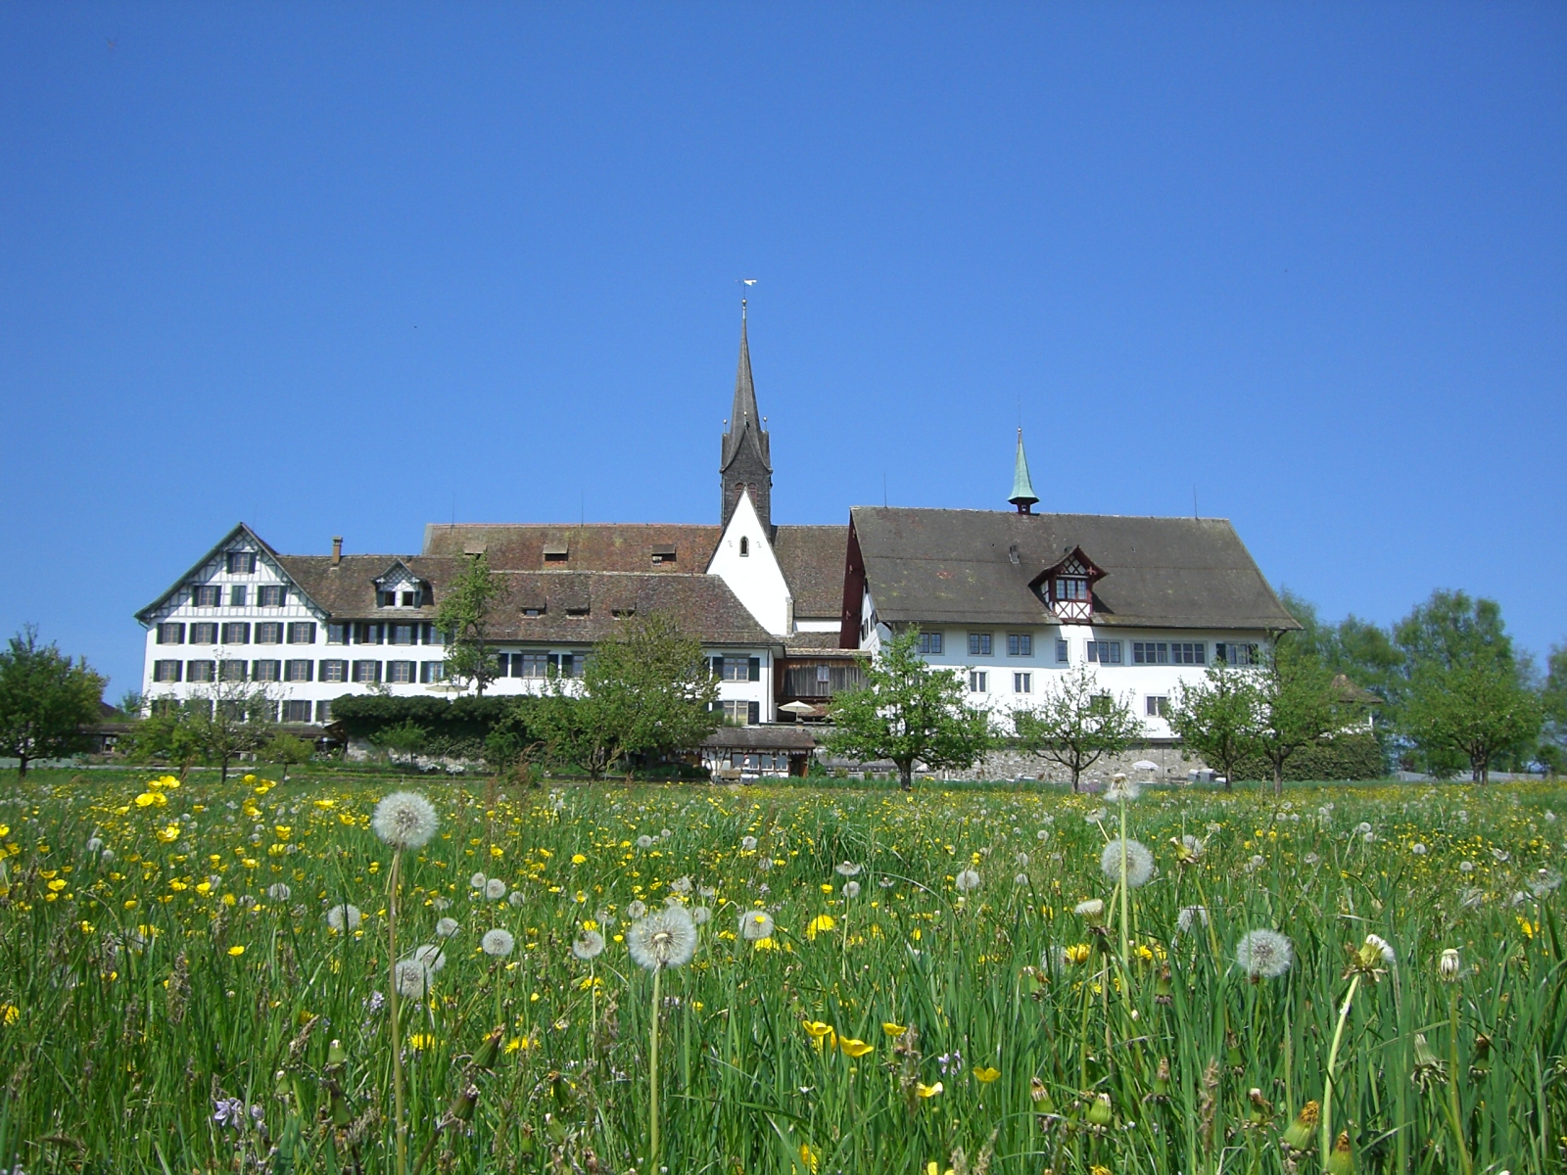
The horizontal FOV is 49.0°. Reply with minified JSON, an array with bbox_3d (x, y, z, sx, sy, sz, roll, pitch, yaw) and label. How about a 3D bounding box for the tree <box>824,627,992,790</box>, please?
[{"bbox_3d":[6.123,5.995,84.758,8.324,8.183,7.908,0,-11,0],"label":"tree"}]

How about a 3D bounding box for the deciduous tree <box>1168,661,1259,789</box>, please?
[{"bbox_3d":[22.611,7.215,89.623,5.103,6.781,4.848,0,-11,0],"label":"deciduous tree"}]

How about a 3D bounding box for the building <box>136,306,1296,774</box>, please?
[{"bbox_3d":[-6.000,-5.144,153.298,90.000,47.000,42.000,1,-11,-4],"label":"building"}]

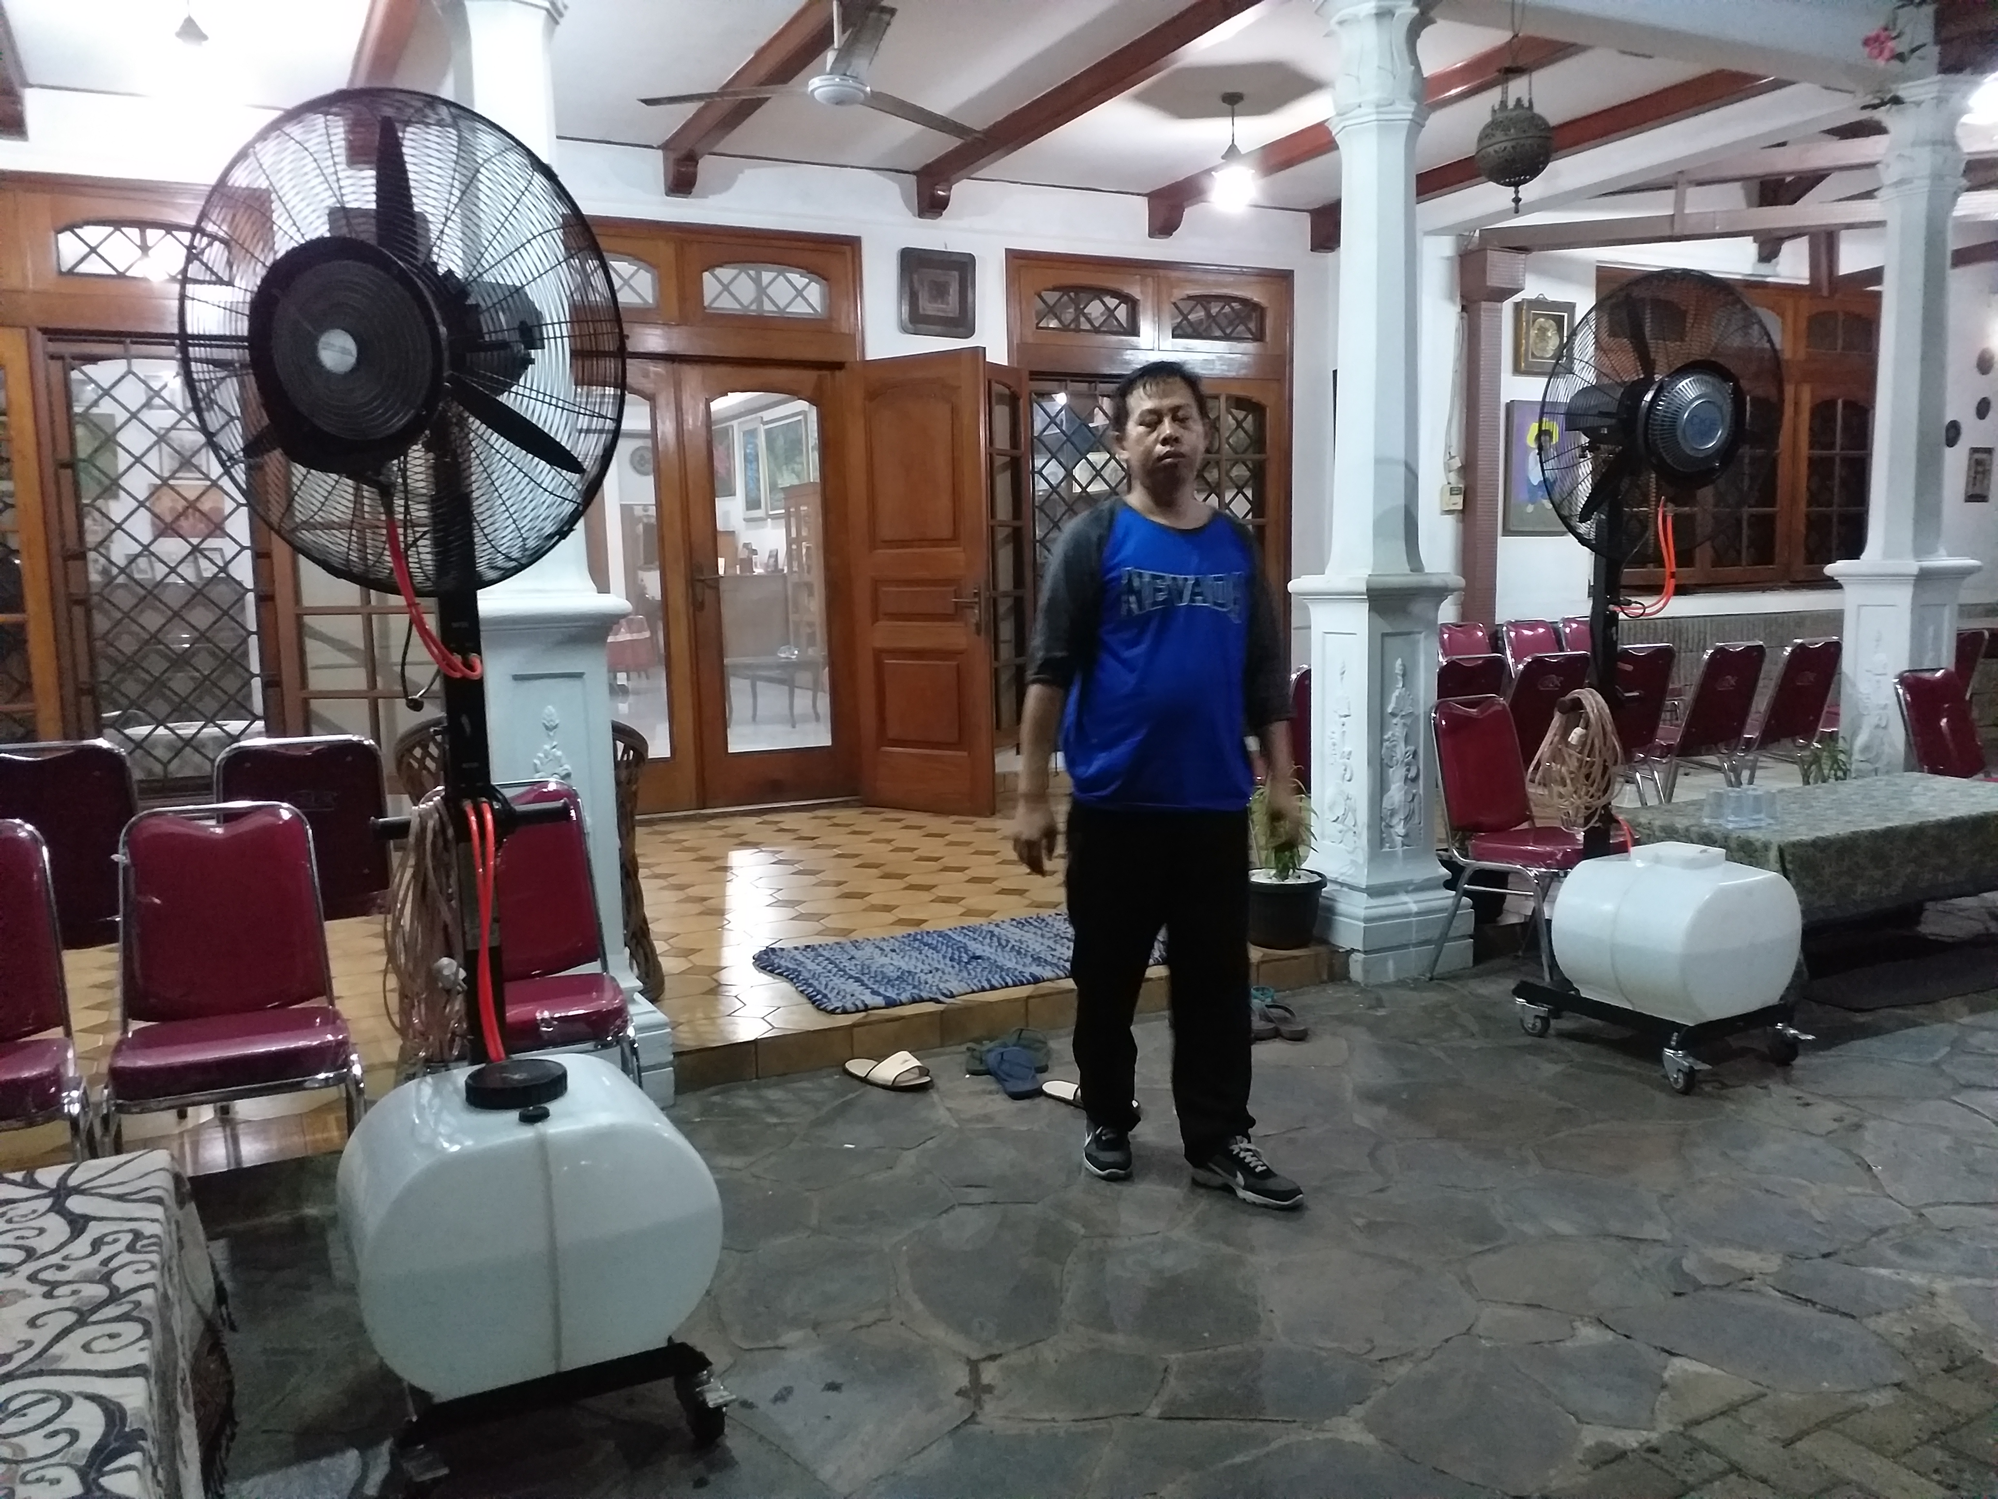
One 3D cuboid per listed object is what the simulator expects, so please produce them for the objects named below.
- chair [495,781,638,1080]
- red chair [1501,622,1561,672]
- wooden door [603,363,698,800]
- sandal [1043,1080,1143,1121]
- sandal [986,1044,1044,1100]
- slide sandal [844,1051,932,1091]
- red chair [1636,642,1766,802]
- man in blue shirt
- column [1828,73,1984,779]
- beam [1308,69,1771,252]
[{"bbox_3d":[-1.005,0.528,3.028,0.445,0.860,0.530,-5,8,-26],"label":"chair"},{"bbox_3d":[3.395,-0.346,9.133,0.450,0.857,0.490,-6,8,-30],"label":"red chair"},{"bbox_3d":[-1.884,-0.751,7.146,0.845,2.165,0.045,-5,8,-25],"label":"wooden door"},{"bbox_3d":[0.225,0.827,3.634,0.280,0.065,0.105,4,9,36],"label":"sandal"},{"bbox_3d":[0.034,0.822,3.848,0.105,0.050,0.275,-3,11,-8],"label":"sandal"},{"bbox_3d":[-0.287,0.810,3.878,0.288,0.074,0.099,4,9,33],"label":"slide sandal"},{"bbox_3d":[2.862,-0.031,6.144,0.442,0.821,0.482,-4,8,-21],"label":"red chair"},{"bbox_3d":[0.323,0.062,3.140,0.590,1.700,0.400,-3,7,-11],"label":"man in blue shirt"},{"bbox_3d":[3.478,-0.980,5.803,0.440,2.970,0.440,-5,8,-26],"label":"column"},{"bbox_3d":[2.638,-2.946,7.596,0.152,0.238,3.142,-5,8,-27],"label":"beam"}]

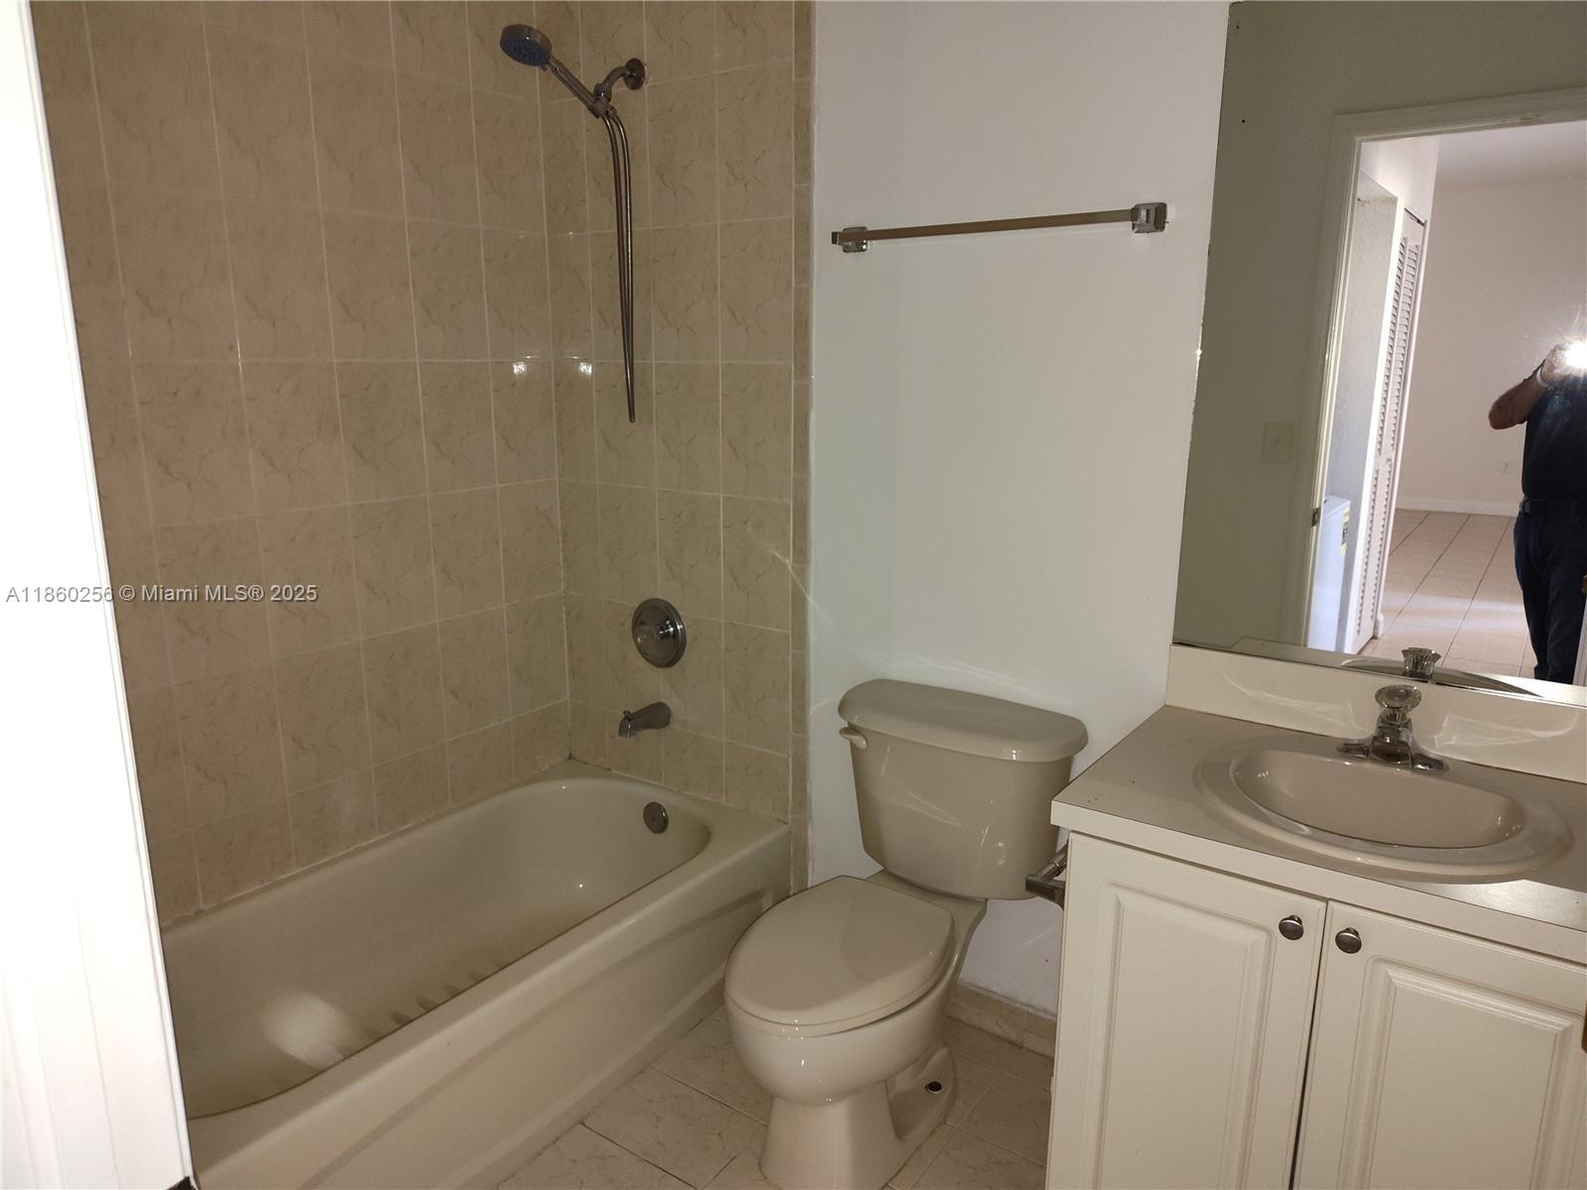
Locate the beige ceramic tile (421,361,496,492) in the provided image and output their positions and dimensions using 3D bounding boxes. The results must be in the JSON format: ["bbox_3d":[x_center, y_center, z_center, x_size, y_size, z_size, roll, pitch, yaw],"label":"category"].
[{"bbox_3d":[-0.800,-0.402,2.519,0.010,0.302,0.200,9,16,34],"label":"beige ceramic tile"}]

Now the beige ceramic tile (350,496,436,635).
[{"bbox_3d":[-0.919,-0.067,2.425,0.010,0.304,0.201,9,15,34],"label":"beige ceramic tile"}]

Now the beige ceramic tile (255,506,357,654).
[{"bbox_3d":[-1.035,-0.032,2.262,0.010,0.302,0.200,9,16,34],"label":"beige ceramic tile"}]

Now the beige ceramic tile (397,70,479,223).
[{"bbox_3d":[-0.800,-0.999,2.383,0.010,0.304,0.201,9,15,34],"label":"beige ceramic tile"}]

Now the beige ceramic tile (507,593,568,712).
[{"bbox_3d":[-0.688,0.158,2.818,0.010,0.304,0.203,9,15,34],"label":"beige ceramic tile"}]

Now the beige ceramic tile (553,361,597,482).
[{"bbox_3d":[-0.559,-0.447,2.719,0.145,0.302,0.010,9,16,34],"label":"beige ceramic tile"}]

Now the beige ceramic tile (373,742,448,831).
[{"bbox_3d":[-0.920,0.460,2.544,0.010,0.164,0.200,9,16,34],"label":"beige ceramic tile"}]

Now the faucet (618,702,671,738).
[{"bbox_3d":[-0.377,0.313,2.663,0.058,0.070,0.138,9,15,34],"label":"faucet"}]

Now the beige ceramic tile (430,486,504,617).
[{"bbox_3d":[-0.801,-0.104,2.586,0.010,0.302,0.200,9,16,34],"label":"beige ceramic tile"}]

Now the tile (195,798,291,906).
[{"bbox_3d":[-1.150,0.535,2.213,0.010,0.171,0.200,9,15,34],"label":"tile"}]

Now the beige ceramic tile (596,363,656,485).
[{"bbox_3d":[-0.415,-0.423,2.618,0.200,0.302,0.010,9,15,34],"label":"beige ceramic tile"}]

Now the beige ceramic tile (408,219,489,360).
[{"bbox_3d":[-0.799,-0.699,2.446,0.010,0.303,0.201,9,16,34],"label":"beige ceramic tile"}]

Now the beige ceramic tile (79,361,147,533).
[{"bbox_3d":[-1.268,-0.256,1.870,0.010,0.302,0.200,9,16,34],"label":"beige ceramic tile"}]

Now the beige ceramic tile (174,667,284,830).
[{"bbox_3d":[-1.149,0.302,2.160,0.010,0.302,0.200,9,15,34],"label":"beige ceramic tile"}]

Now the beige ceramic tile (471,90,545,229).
[{"bbox_3d":[-0.681,-1.033,2.541,0.010,0.303,0.202,9,16,34],"label":"beige ceramic tile"}]

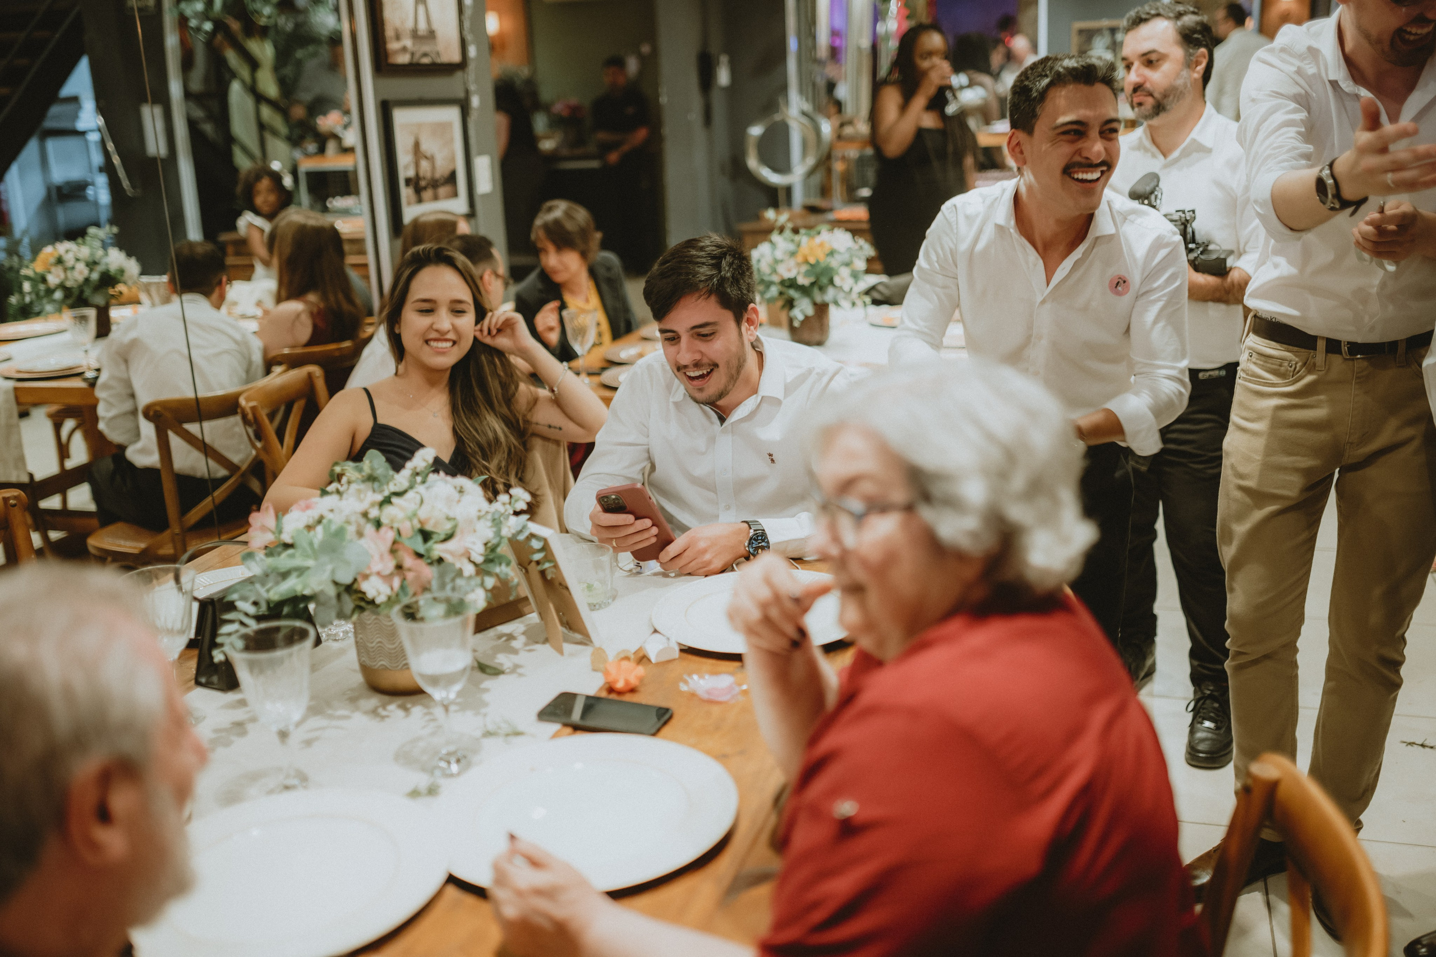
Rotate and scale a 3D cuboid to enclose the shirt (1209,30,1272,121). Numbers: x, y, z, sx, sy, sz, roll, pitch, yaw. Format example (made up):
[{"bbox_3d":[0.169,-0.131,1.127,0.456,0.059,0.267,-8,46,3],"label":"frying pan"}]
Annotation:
[{"bbox_3d":[3.022,-2.233,8.096,0.500,0.700,0.340,-12,18,-29],"label":"shirt"}]

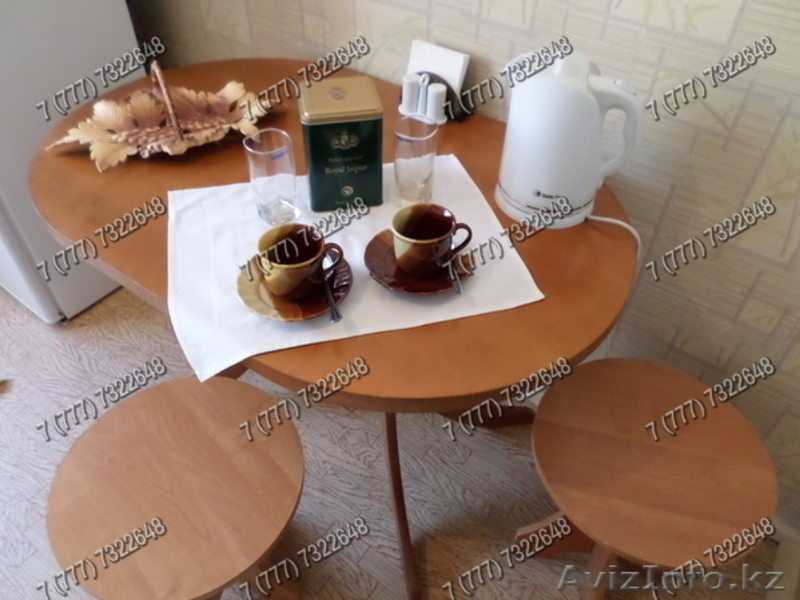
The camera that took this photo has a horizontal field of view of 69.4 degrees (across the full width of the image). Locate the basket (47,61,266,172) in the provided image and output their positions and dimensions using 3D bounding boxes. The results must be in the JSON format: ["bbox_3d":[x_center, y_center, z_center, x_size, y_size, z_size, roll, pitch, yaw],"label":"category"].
[{"bbox_3d":[-0.392,-0.318,0.957,0.379,0.138,0.197,-20,48,-20],"label":"basket"}]

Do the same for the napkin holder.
[{"bbox_3d":[0.058,-0.395,1.056,0.129,0.123,0.063,26,50,24],"label":"napkin holder"}]

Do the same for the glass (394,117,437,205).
[{"bbox_3d":[0.022,-0.204,0.874,0.066,0.124,0.066,1,45,0],"label":"glass"}]

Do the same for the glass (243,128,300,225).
[{"bbox_3d":[-0.178,-0.172,0.823,0.066,0.122,0.066,1,44,0],"label":"glass"}]

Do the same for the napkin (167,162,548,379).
[{"bbox_3d":[-0.089,-0.066,0.845,0.468,0.064,0.365,-10,45,-11],"label":"napkin"}]

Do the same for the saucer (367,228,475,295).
[{"bbox_3d":[0.028,-0.051,0.775,0.147,0.022,0.147,1,44,-1],"label":"saucer"}]

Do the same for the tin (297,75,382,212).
[{"bbox_3d":[-0.087,-0.226,0.856,0.107,0.157,0.097,-8,45,-9],"label":"tin"}]

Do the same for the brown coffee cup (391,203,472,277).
[{"bbox_3d":[0.040,-0.076,0.756,0.102,0.067,0.082,-10,45,-11],"label":"brown coffee cup"}]

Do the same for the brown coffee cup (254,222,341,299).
[{"bbox_3d":[-0.121,-0.045,0.722,0.102,0.067,0.082,-14,46,-15],"label":"brown coffee cup"}]

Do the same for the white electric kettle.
[{"bbox_3d":[0.233,-0.233,0.830,0.197,0.210,0.152,0,44,-1],"label":"white electric kettle"}]

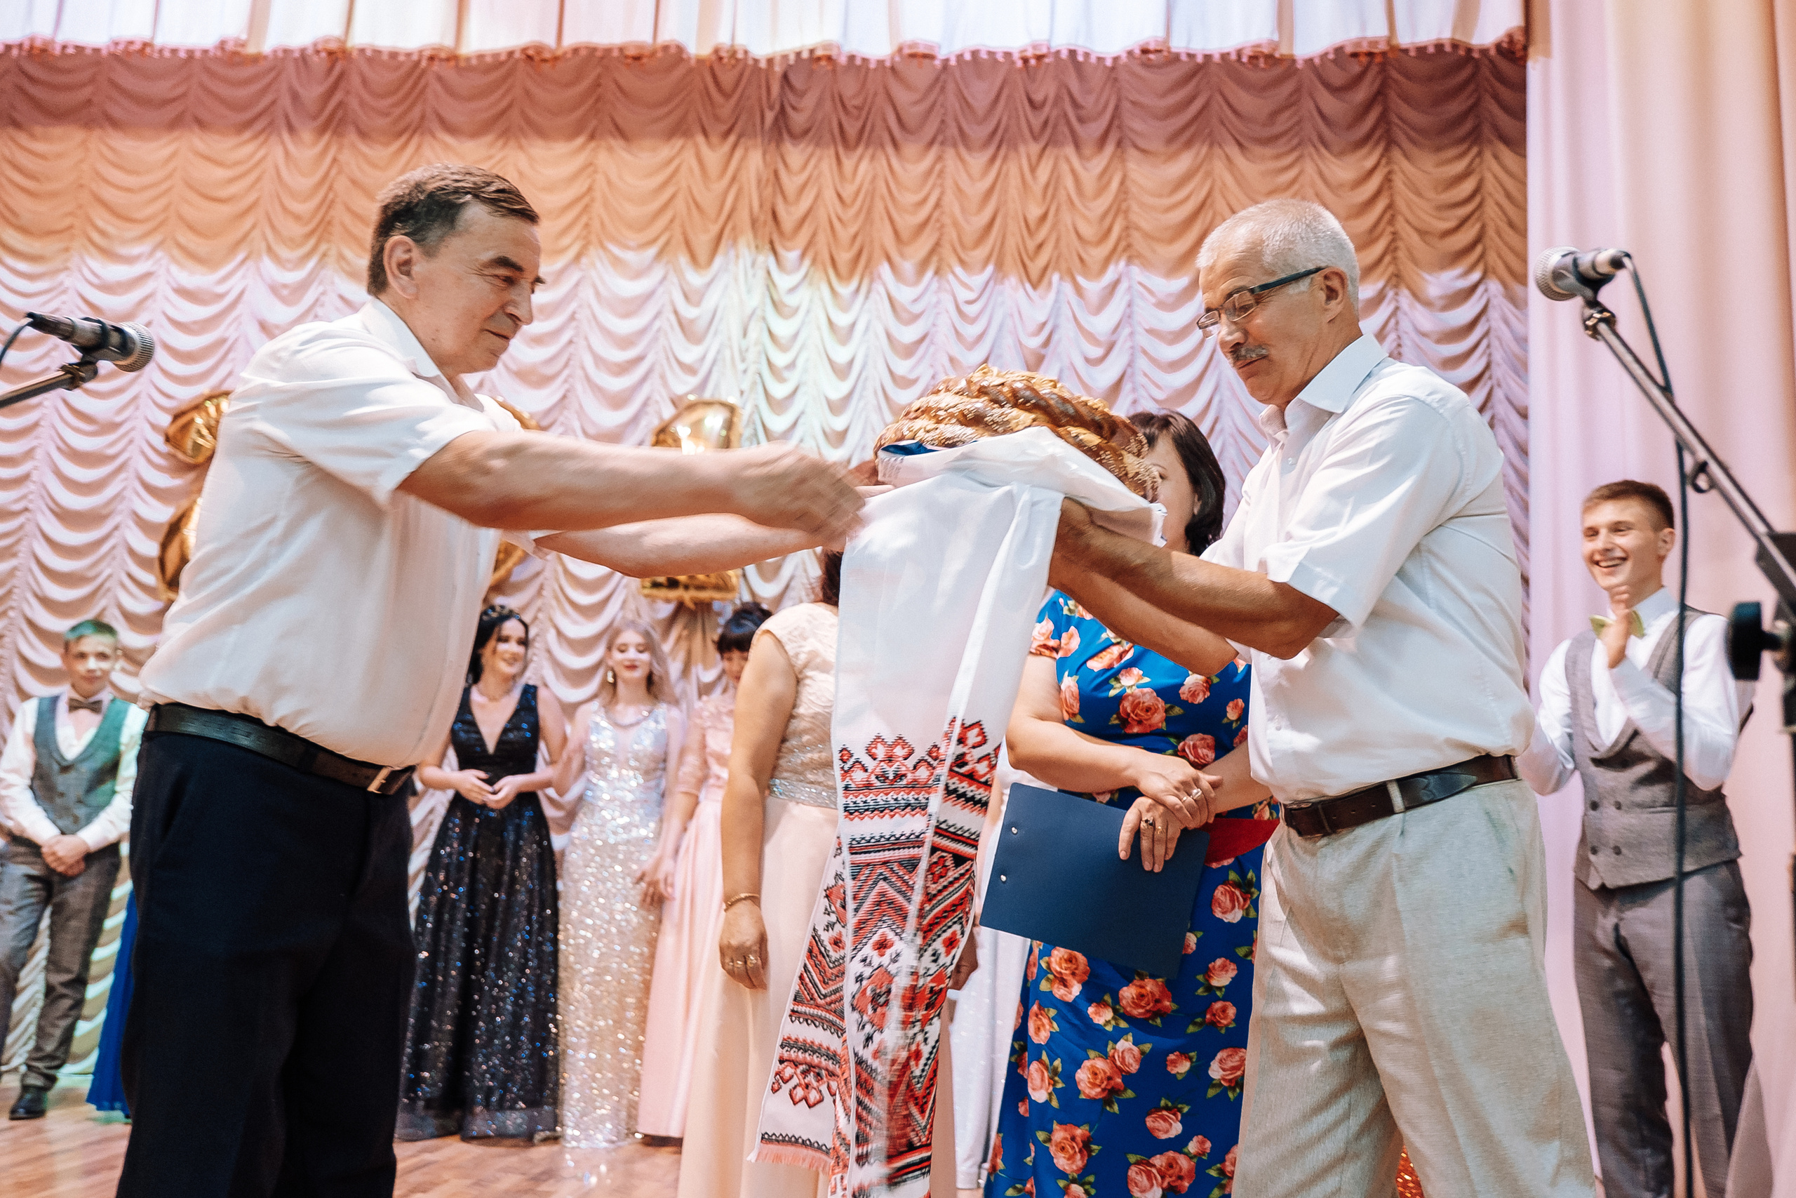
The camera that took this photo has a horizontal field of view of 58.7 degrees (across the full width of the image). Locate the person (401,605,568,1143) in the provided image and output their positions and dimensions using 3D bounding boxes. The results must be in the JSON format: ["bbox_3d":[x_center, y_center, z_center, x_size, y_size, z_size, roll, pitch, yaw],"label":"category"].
[{"bbox_3d":[-1.363,0.882,5.387,0.560,1.750,0.460,3,-11,-11],"label":"person"}]

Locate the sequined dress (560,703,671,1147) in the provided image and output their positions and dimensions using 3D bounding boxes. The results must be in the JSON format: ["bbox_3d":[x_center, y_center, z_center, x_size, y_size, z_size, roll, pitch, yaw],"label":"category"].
[{"bbox_3d":[-0.920,1.065,5.363,0.380,1.436,0.350,2,-11,-7],"label":"sequined dress"}]

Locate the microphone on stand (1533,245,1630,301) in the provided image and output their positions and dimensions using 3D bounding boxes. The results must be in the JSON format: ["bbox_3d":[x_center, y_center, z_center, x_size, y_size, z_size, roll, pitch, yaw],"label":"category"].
[{"bbox_3d":[0.634,-0.304,1.472,0.052,0.055,0.170,0,7,3],"label":"microphone on stand"}]

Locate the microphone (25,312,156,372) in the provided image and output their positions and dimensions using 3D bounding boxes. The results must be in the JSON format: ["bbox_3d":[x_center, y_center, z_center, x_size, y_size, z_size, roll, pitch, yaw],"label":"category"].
[{"bbox_3d":[-0.770,-0.250,1.524,0.052,0.055,0.185,0,1,4],"label":"microphone"}]

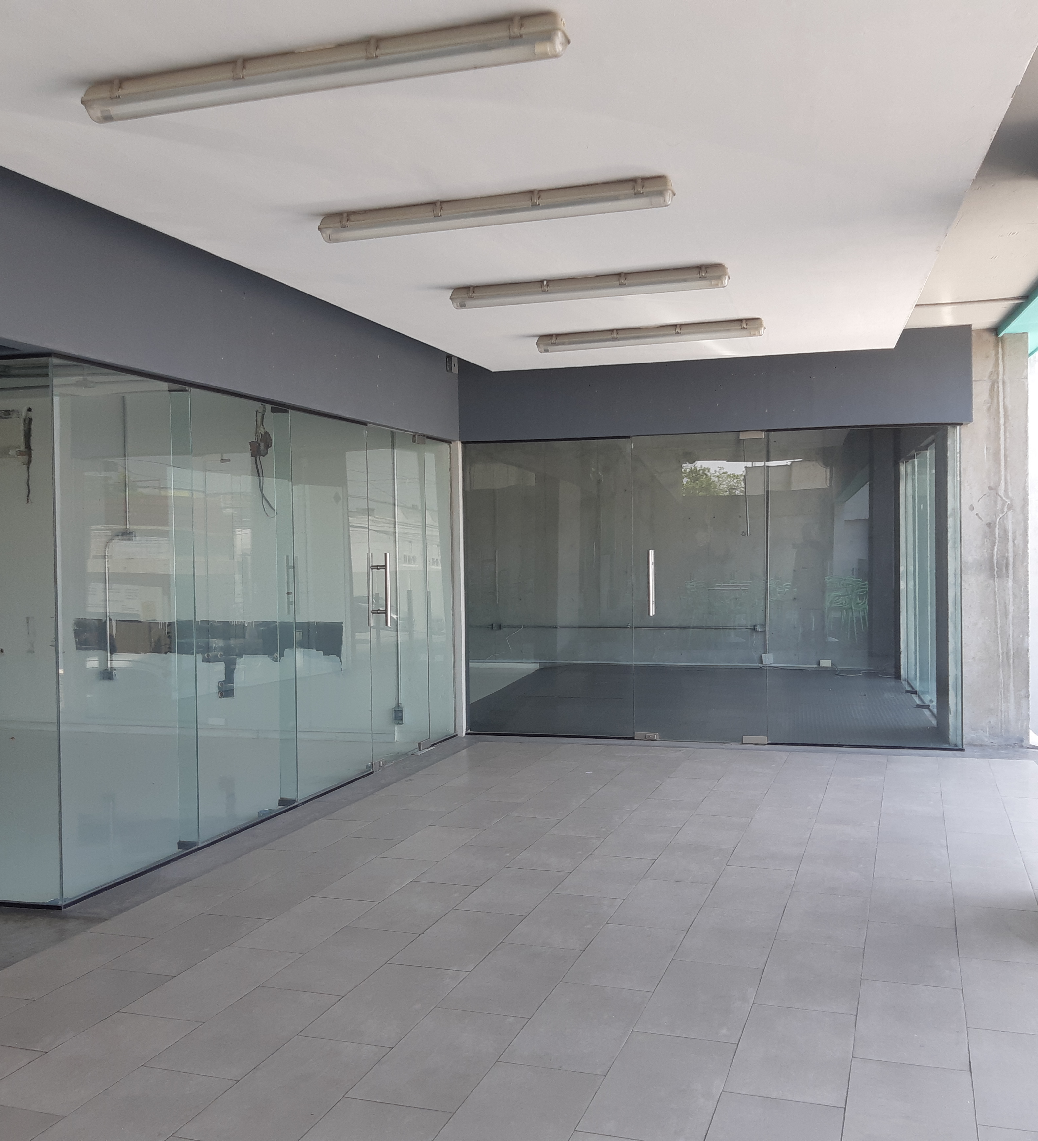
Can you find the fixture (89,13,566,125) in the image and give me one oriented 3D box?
[{"bbox_3d":[-0.504,-1.219,2.796,1.275,0.092,0.105,-1,1,18],"label":"fixture"}]

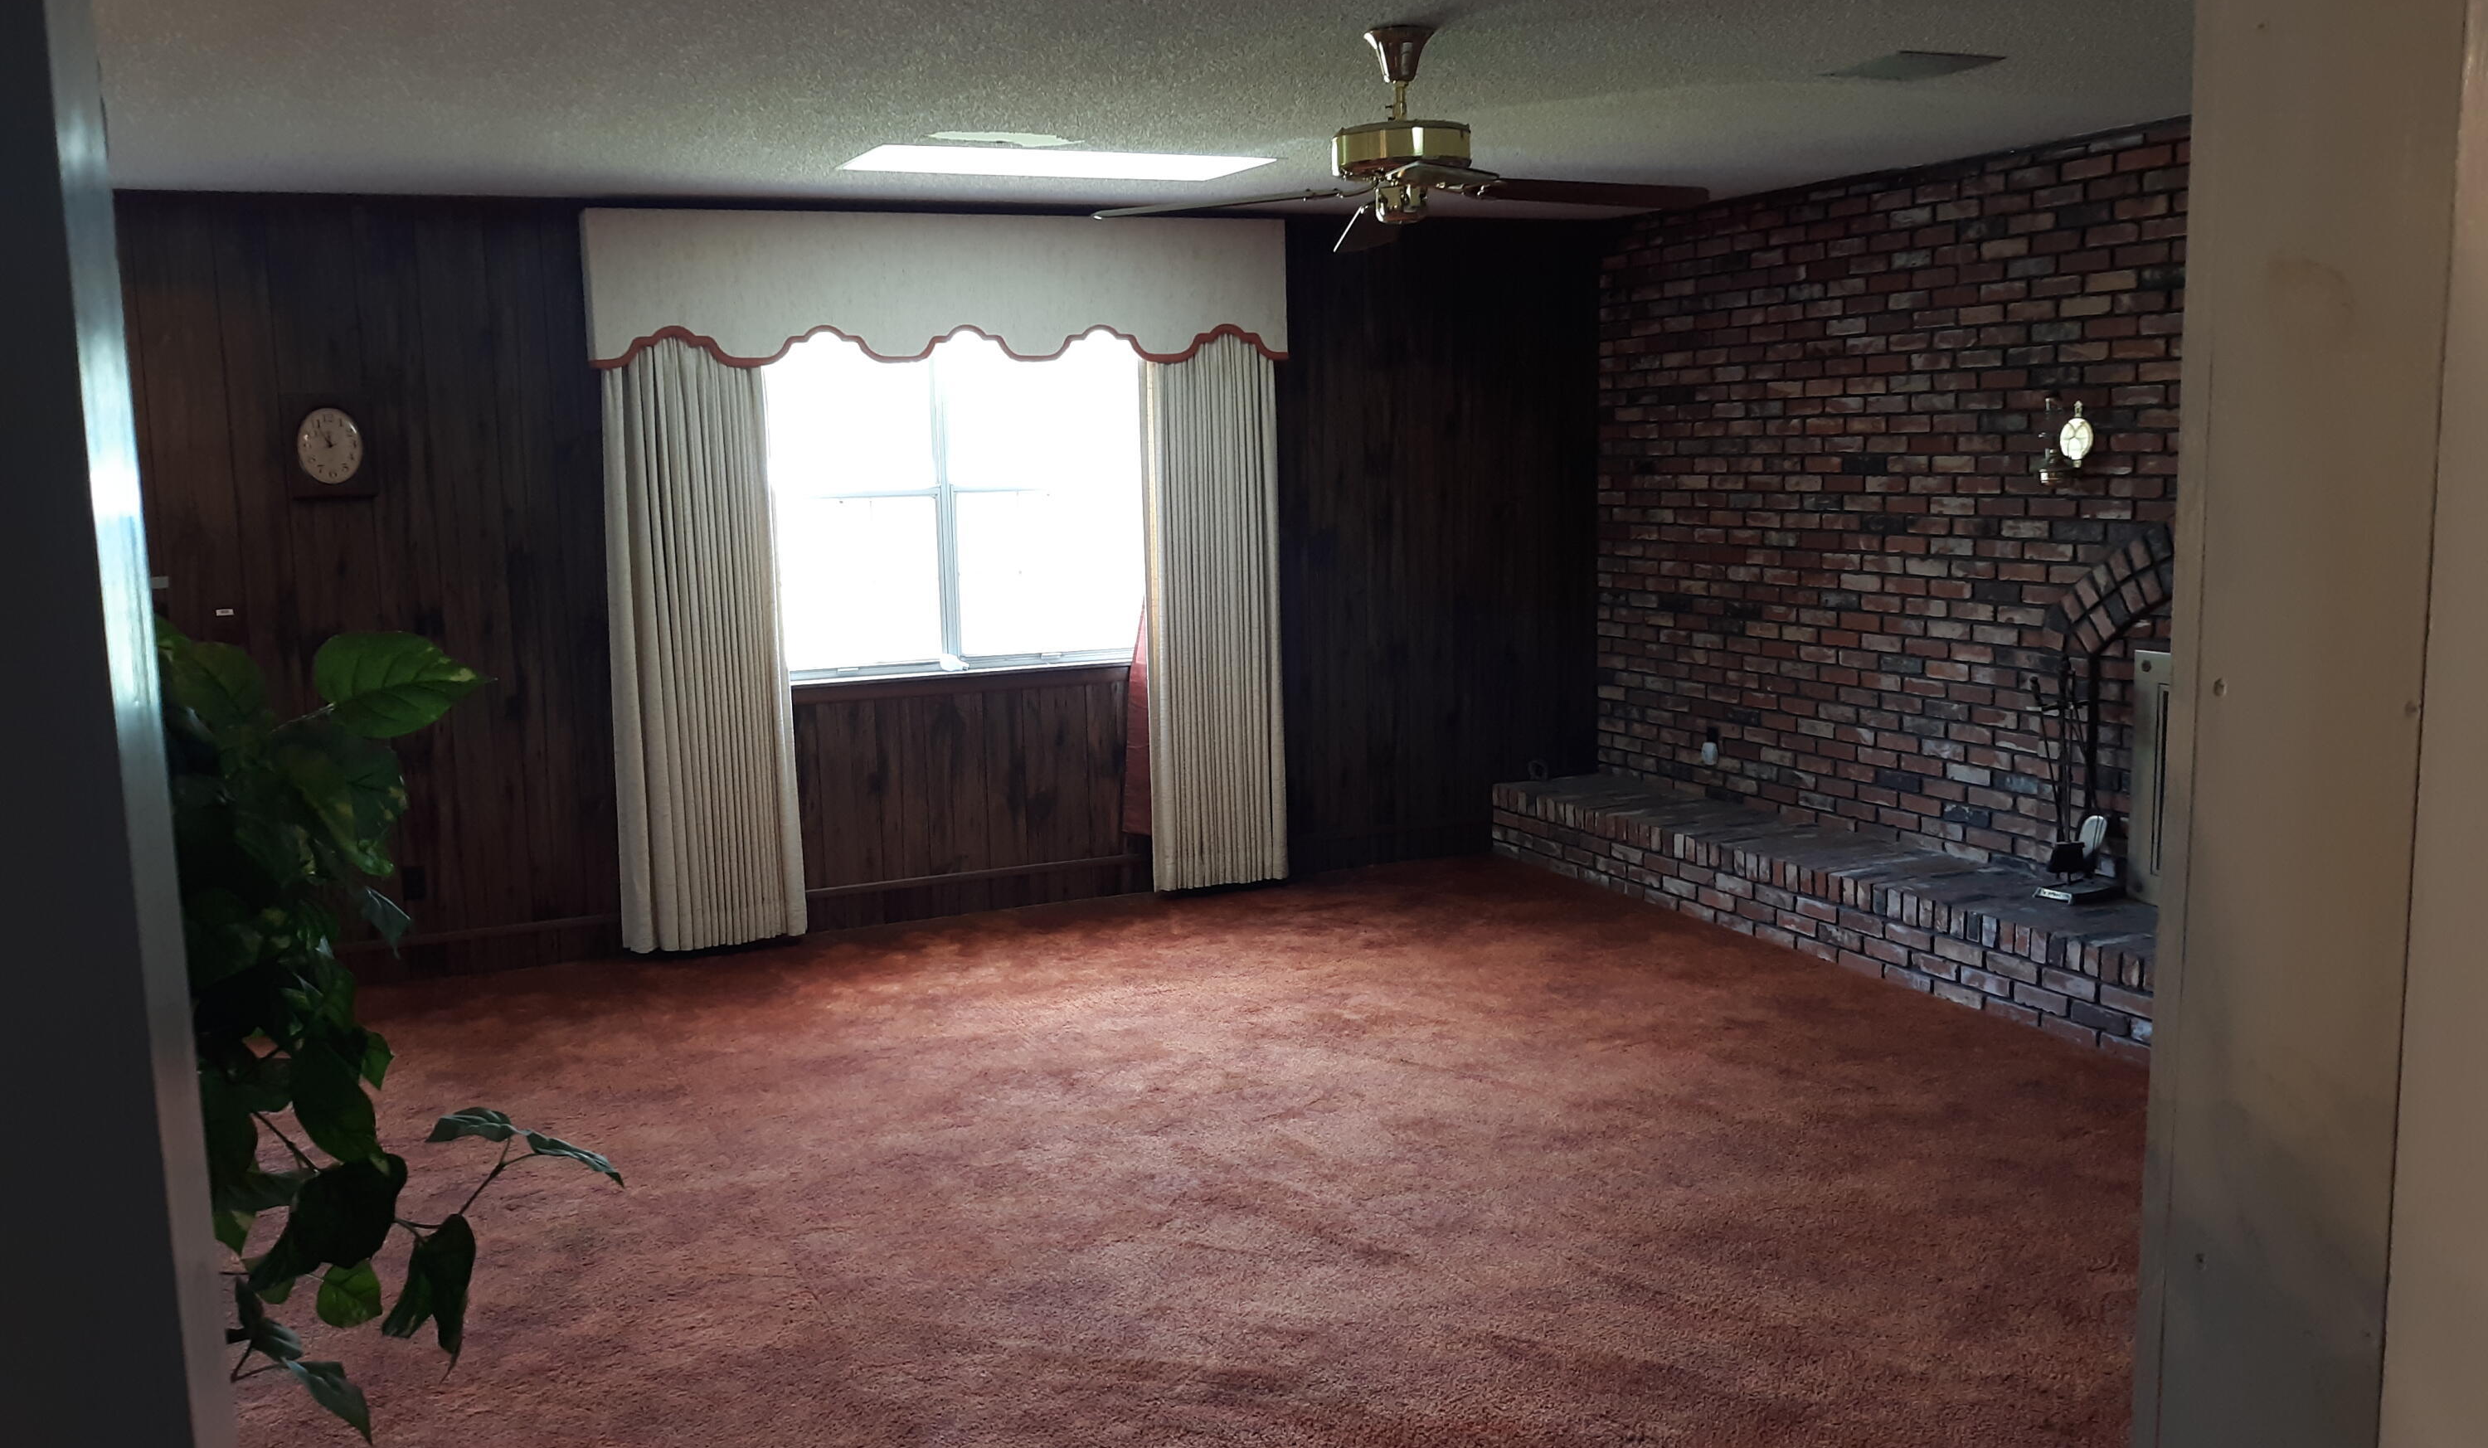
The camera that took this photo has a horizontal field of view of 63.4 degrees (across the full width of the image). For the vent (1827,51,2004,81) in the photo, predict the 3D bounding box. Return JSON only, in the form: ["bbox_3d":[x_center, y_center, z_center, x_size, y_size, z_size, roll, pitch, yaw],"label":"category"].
[{"bbox_3d":[1.571,-1.552,4.769,0.305,0.030,0.305,-5,9,-24],"label":"vent"}]

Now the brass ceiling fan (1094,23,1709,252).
[{"bbox_3d":[0.331,-1.248,4.220,1.310,0.400,1.310,-2,8,-3],"label":"brass ceiling fan"}]

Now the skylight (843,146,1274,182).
[{"bbox_3d":[-0.566,-1.710,6.101,1.200,0.060,0.525,-5,9,-24],"label":"skylight"}]

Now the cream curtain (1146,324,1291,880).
[{"bbox_3d":[-0.106,-0.470,7.455,0.535,2.158,0.140,-5,9,-24],"label":"cream curtain"}]

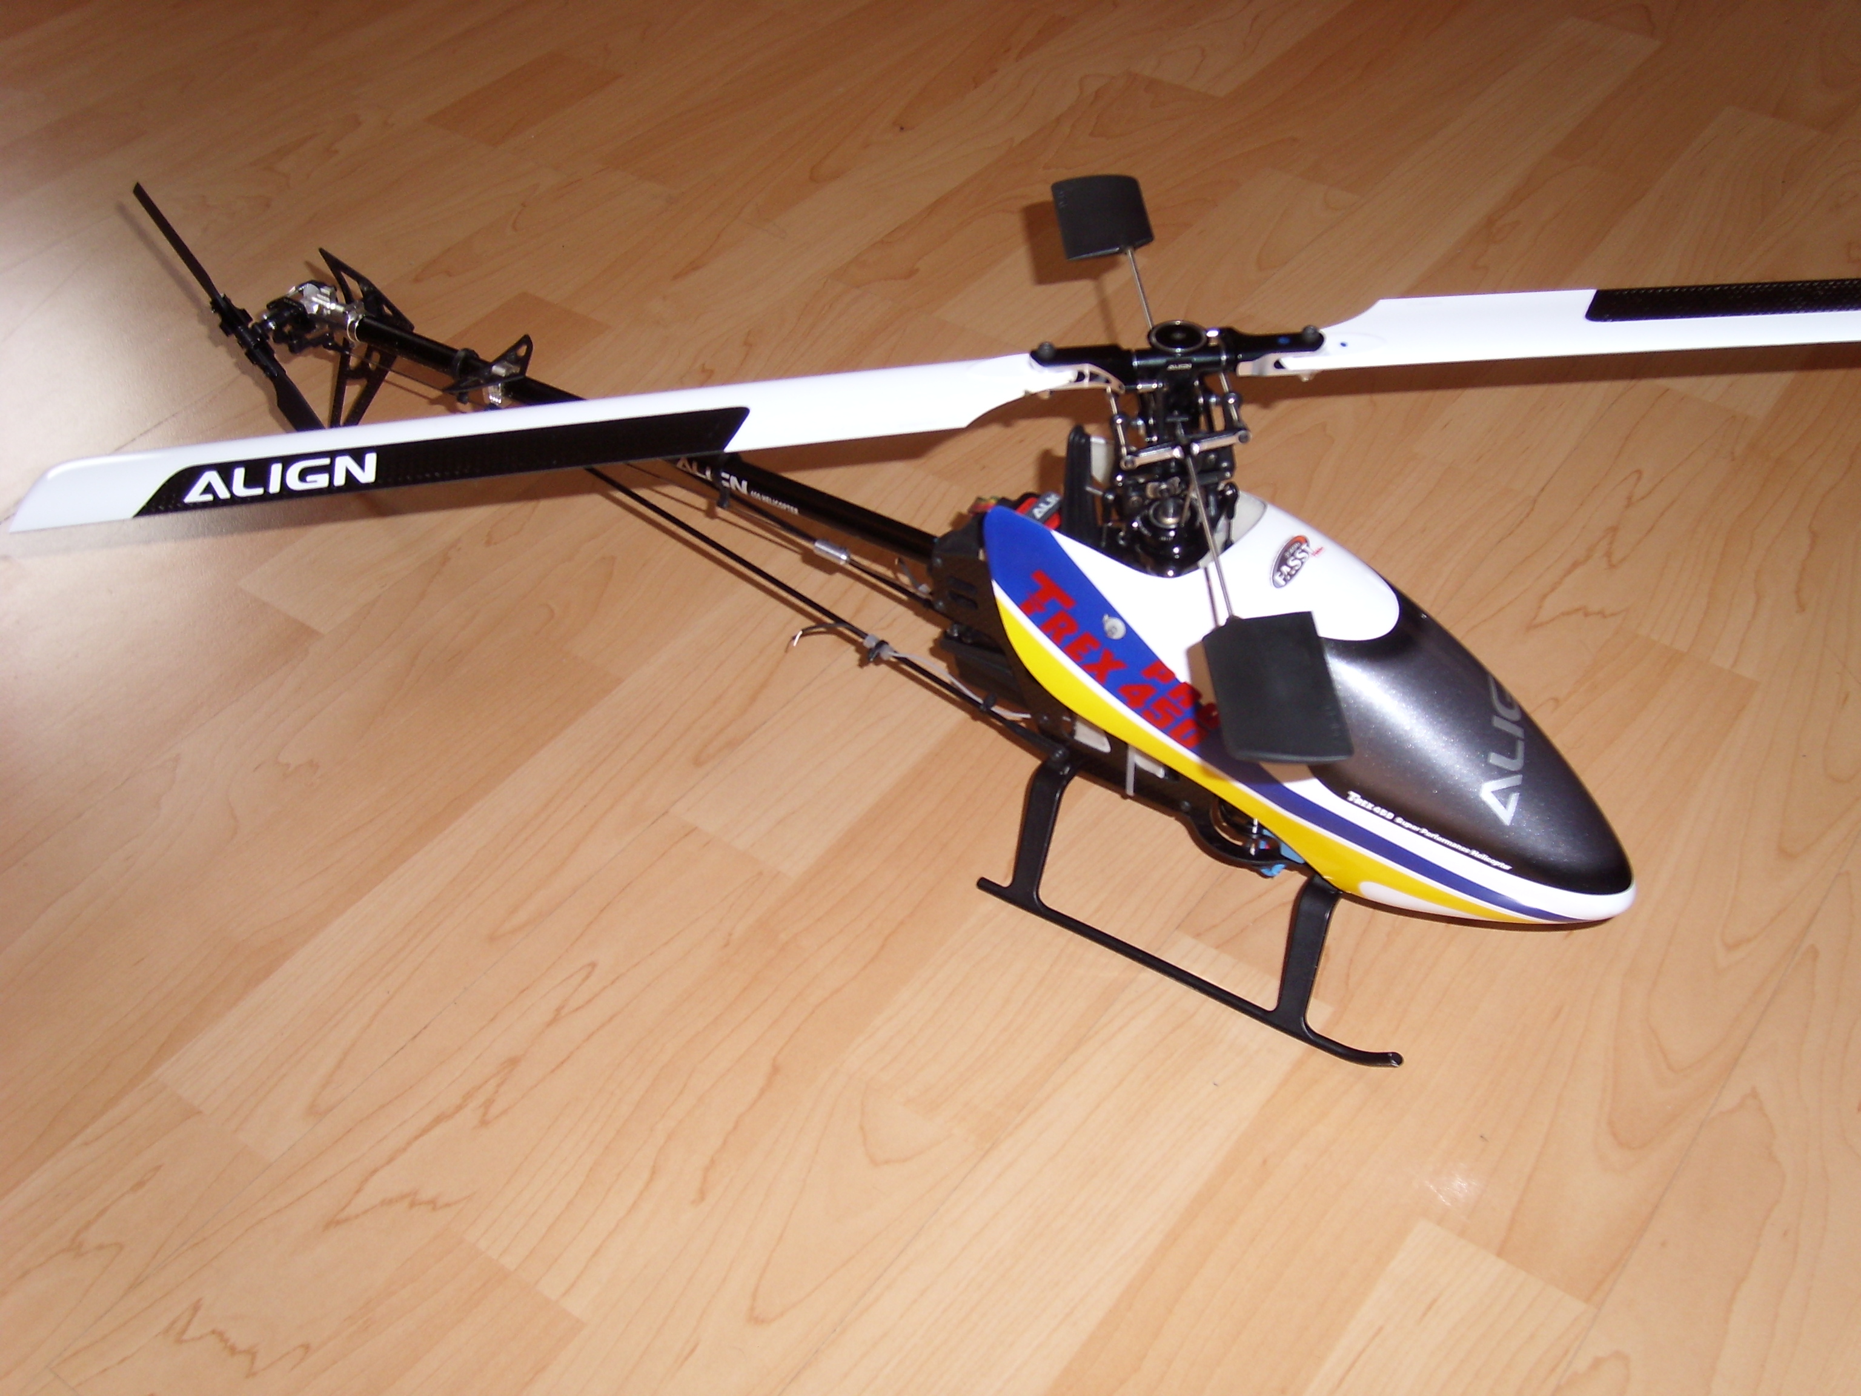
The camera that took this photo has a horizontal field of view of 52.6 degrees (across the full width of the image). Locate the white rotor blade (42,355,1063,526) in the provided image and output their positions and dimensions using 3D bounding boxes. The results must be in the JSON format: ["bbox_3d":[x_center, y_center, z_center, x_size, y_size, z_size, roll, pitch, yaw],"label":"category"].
[{"bbox_3d":[-0.115,-0.080,0.578,0.325,0.006,0.032,-7,48,-2],"label":"white rotor blade"}]

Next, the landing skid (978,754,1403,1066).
[{"bbox_3d":[0.100,0.073,0.682,0.171,0.053,0.042,22,49,23],"label":"landing skid"}]

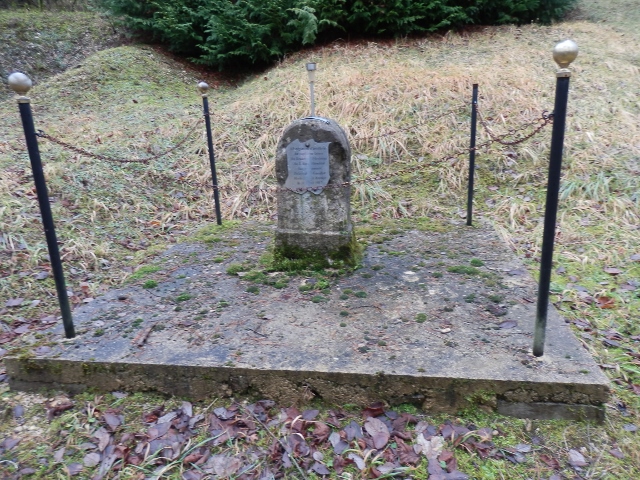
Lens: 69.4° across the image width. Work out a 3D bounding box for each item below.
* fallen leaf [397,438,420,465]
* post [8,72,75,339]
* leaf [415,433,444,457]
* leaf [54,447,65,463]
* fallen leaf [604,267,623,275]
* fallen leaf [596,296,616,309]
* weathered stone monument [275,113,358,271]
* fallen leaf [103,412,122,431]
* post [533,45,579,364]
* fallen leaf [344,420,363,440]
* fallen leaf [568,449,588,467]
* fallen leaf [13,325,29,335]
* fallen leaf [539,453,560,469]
[{"bbox_3d":[0.321,0.776,1.705,0.071,0.020,0.114,-9,19,-19],"label":"fallen leaf"},{"bbox_3d":[-1.258,-0.116,2.127,0.083,1.233,0.083,0,15,9],"label":"post"},{"bbox_3d":[0.401,0.751,1.693,0.110,0.030,0.110,2,23,14],"label":"leaf"},{"bbox_3d":[-1.007,0.824,1.787,0.039,0.012,0.063,-5,18,-5],"label":"leaf"},{"bbox_3d":[1.825,0.181,2.872,0.098,0.020,0.097,1,18,12],"label":"fallen leaf"},{"bbox_3d":[1.659,0.348,2.669,0.085,0.040,0.128,7,18,31],"label":"fallen leaf"},{"bbox_3d":[-0.047,-0.367,3.358,0.579,1.025,0.267,1,16,14],"label":"weathered stone monument"},{"bbox_3d":[-0.897,0.769,2.006,0.056,0.030,0.110,-14,19,-34],"label":"fallen leaf"},{"bbox_3d":[0.956,-0.116,1.908,0.085,1.318,0.085,0,15,9],"label":"post"},{"bbox_3d":[0.129,0.754,1.853,0.059,0.025,0.095,-4,16,-6],"label":"fallen leaf"},{"bbox_3d":[0.898,0.757,1.609,0.062,0.020,0.078,-9,22,-10],"label":"fallen leaf"},{"bbox_3d":[-1.600,0.481,2.474,0.080,0.020,0.070,-15,21,-34],"label":"fallen leaf"},{"bbox_3d":[0.856,0.803,1.698,0.048,0.030,0.071,-8,17,-20],"label":"fallen leaf"}]

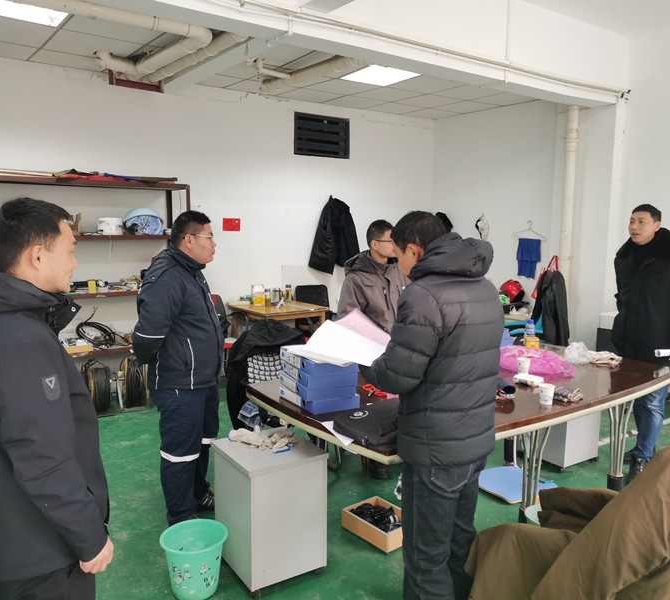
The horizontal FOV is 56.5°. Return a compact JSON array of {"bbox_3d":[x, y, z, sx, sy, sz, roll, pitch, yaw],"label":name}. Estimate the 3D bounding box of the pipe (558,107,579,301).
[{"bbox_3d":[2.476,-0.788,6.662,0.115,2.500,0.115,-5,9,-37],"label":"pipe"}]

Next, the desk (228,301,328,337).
[{"bbox_3d":[-0.568,0.456,6.352,0.780,0.770,0.880,-5,8,-36],"label":"desk"}]

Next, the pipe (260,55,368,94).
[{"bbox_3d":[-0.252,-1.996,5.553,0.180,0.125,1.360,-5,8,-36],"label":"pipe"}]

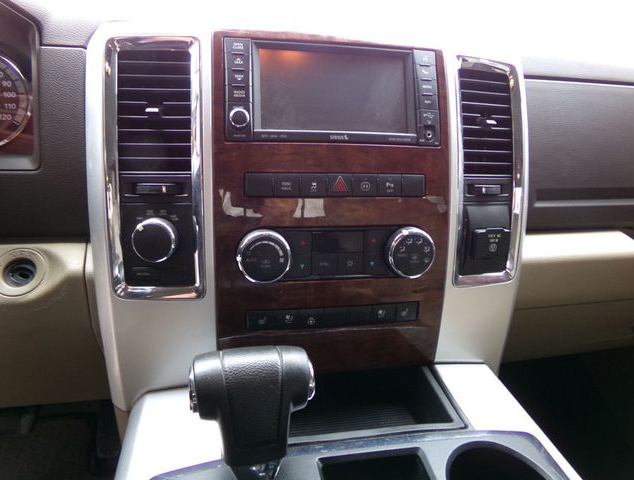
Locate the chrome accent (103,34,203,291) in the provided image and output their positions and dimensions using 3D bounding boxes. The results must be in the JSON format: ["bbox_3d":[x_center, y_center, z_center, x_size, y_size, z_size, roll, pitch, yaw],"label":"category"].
[{"bbox_3d":[-0.151,-0.067,0.417,0.090,0.247,0.034,-1,4,1],"label":"chrome accent"}]

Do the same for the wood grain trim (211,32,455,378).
[{"bbox_3d":[0.018,-0.030,0.457,0.238,0.337,0.058,-1,7,-12],"label":"wood grain trim"}]

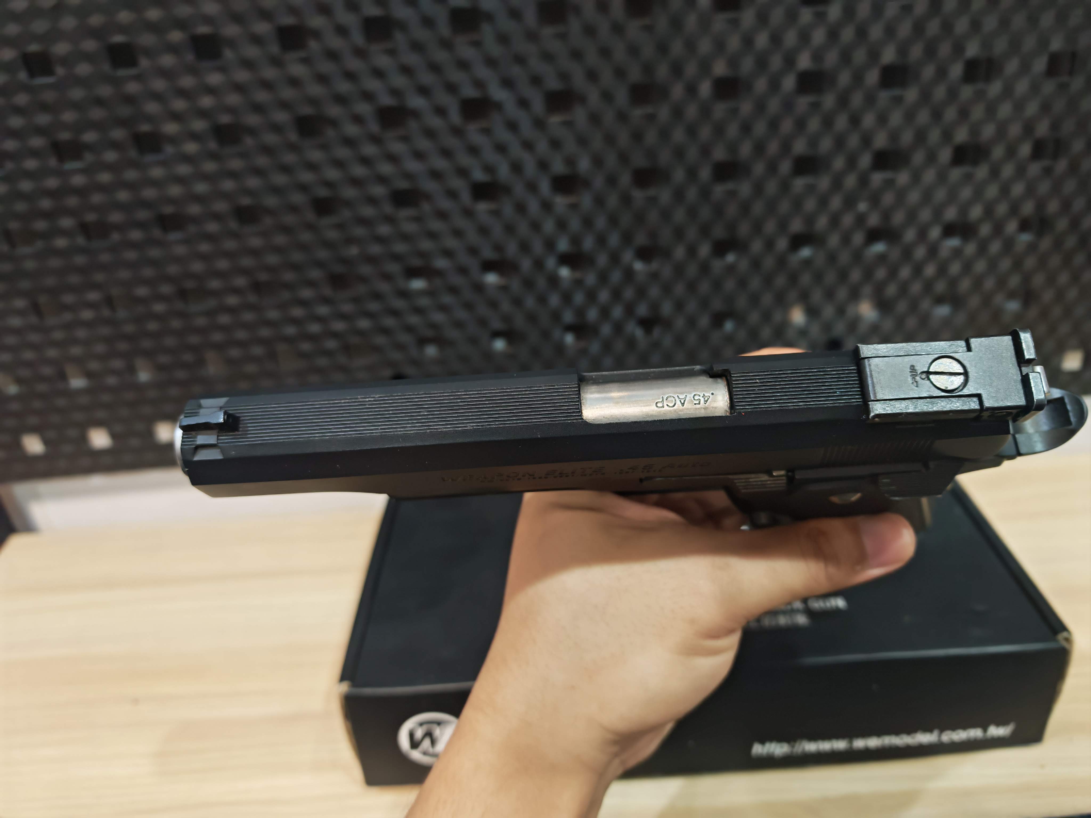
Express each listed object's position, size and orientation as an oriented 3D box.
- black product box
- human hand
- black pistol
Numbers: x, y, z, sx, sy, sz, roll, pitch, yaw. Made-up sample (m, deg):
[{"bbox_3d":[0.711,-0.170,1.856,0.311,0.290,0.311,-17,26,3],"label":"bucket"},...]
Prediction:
[{"bbox_3d":[0.053,0.071,0.338,0.249,0.050,0.162,-5,27,1],"label":"black product box"},{"bbox_3d":[0.037,0.051,0.219,0.110,0.087,0.165,10,55,27],"label":"human hand"},{"bbox_3d":[0.027,0.021,0.230,0.221,0.139,0.037,-4,68,1],"label":"black pistol"}]

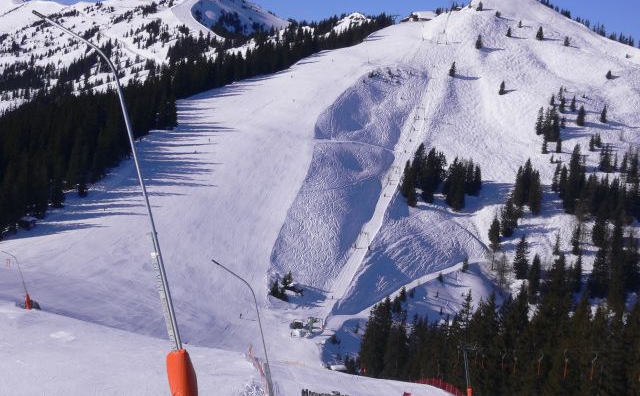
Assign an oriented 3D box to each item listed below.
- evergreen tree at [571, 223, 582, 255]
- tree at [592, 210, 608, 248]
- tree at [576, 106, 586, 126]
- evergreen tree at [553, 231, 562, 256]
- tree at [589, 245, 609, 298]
[{"bbox_3d":[101.210,15.980,445.000,4.590,12.630,4.590,0,2,0],"label":"evergreen tree"},{"bbox_3d":[111.920,12.570,450.000,6.190,15.160,6.190,0,2,0],"label":"tree"},{"bbox_3d":[132.160,-41.190,570.000,4.900,10.110,4.900,0,2,0],"label":"tree"},{"bbox_3d":[93.710,17.950,445.000,3.830,8.680,3.830,0,2,0],"label":"evergreen tree"},{"bbox_3d":[100.010,26.390,405.000,6.970,19.390,6.970,0,2,0],"label":"tree"}]

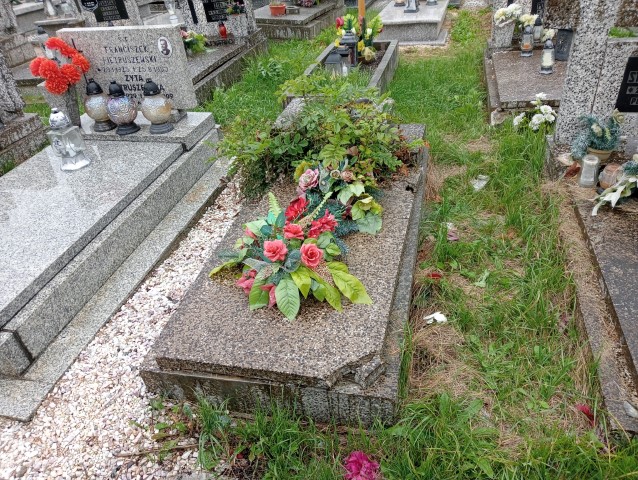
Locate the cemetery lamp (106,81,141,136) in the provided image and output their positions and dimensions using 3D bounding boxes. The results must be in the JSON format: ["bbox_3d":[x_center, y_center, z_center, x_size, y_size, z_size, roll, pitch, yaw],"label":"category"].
[{"bbox_3d":[-1.170,-0.796,3.073,0.182,0.296,0.182,4,34,12],"label":"cemetery lamp"}]

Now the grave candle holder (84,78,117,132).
[{"bbox_3d":[-1.331,-0.824,3.135,0.178,0.293,0.178,4,34,12],"label":"grave candle holder"}]

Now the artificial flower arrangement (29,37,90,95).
[{"bbox_3d":[-1.540,-1.035,3.064,0.343,0.297,0.251,4,34,12],"label":"artificial flower arrangement"}]

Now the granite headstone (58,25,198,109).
[{"bbox_3d":[-1.161,-1.038,3.153,0.768,0.476,0.082,4,34,12],"label":"granite headstone"}]

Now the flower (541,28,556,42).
[{"bbox_3d":[2.047,-1.829,4.615,0.139,0.119,0.132,4,34,12],"label":"flower"}]

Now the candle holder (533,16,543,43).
[{"bbox_3d":[1.901,-1.817,4.465,0.080,0.208,0.080,4,35,13],"label":"candle holder"}]

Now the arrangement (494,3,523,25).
[{"bbox_3d":[1.609,-1.914,4.402,0.234,0.192,0.187,4,35,13],"label":"arrangement"}]

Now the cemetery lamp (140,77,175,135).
[{"bbox_3d":[-0.961,-0.799,3.051,0.178,0.301,0.178,4,34,12],"label":"cemetery lamp"}]

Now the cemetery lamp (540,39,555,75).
[{"bbox_3d":[1.838,-1.476,4.141,0.103,0.248,0.103,4,34,12],"label":"cemetery lamp"}]

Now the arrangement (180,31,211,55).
[{"bbox_3d":[-1.283,-1.991,5.213,0.264,0.172,0.211,4,34,12],"label":"arrangement"}]

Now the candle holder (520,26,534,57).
[{"bbox_3d":[1.763,-1.673,4.351,0.093,0.232,0.093,4,35,13],"label":"candle holder"}]

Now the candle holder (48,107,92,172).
[{"bbox_3d":[-1.332,-0.534,2.728,0.108,0.311,0.116,4,34,12],"label":"candle holder"}]

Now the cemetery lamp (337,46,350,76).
[{"bbox_3d":[0.232,-1.709,4.923,0.125,0.264,0.125,4,34,12],"label":"cemetery lamp"}]

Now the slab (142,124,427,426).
[{"bbox_3d":[0.054,-0.092,2.574,0.890,0.175,2.150,4,35,13],"label":"slab"}]

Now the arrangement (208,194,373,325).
[{"bbox_3d":[-0.109,0.043,2.008,0.650,0.260,0.540,4,35,13],"label":"arrangement"}]

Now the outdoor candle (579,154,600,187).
[{"bbox_3d":[1.338,-0.341,2.557,0.085,0.145,0.085,4,35,13],"label":"outdoor candle"}]

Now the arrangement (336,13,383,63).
[{"bbox_3d":[0.357,-1.855,4.731,0.447,0.372,0.313,4,35,13],"label":"arrangement"}]

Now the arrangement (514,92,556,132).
[{"bbox_3d":[1.470,-0.872,3.503,0.285,0.233,0.228,4,35,13],"label":"arrangement"}]

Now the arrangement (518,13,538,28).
[{"bbox_3d":[1.845,-1.936,4.569,0.187,0.138,0.149,4,35,13],"label":"arrangement"}]

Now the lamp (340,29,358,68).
[{"bbox_3d":[0.265,-1.701,4.578,0.160,0.305,0.160,4,35,13],"label":"lamp"}]

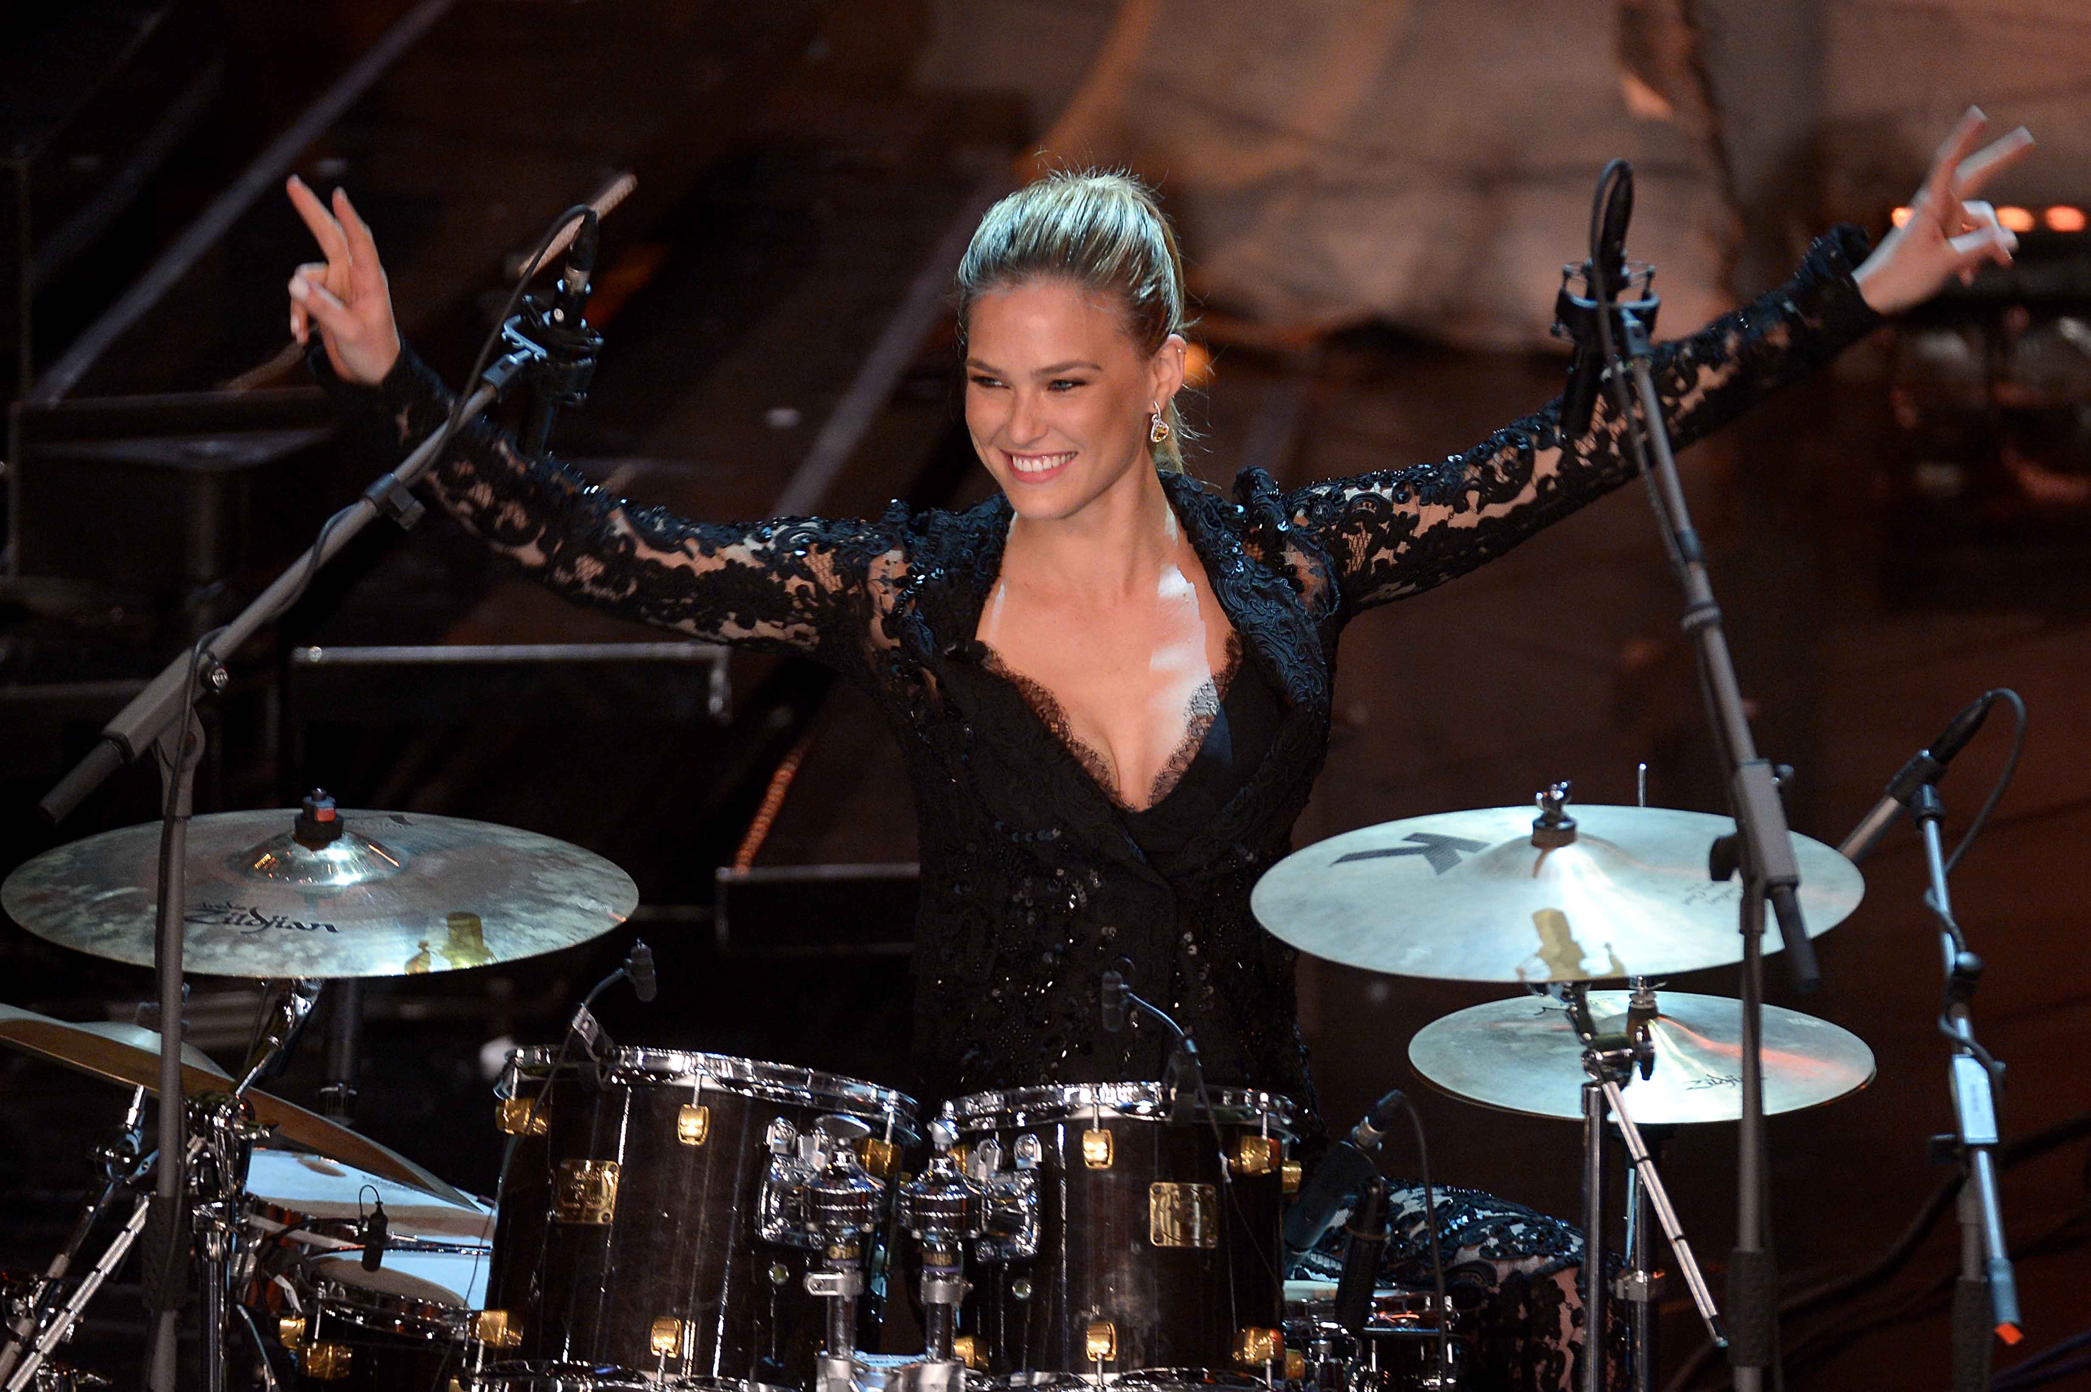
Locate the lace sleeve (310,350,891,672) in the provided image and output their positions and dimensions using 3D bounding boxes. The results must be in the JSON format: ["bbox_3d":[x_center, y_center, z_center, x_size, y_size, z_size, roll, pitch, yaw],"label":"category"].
[{"bbox_3d":[-0.340,-0.148,17.950,0.450,0.240,0.200,2,16,6],"label":"lace sleeve"}]

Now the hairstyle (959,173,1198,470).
[{"bbox_3d":[0.022,-0.290,18.000,0.180,0.220,0.220,7,18,24],"label":"hairstyle"}]

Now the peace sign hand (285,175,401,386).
[{"bbox_3d":[-0.542,-0.320,17.900,0.090,0.180,0.080,-2,19,39],"label":"peace sign hand"}]

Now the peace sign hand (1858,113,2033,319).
[{"bbox_3d":[0.699,-0.372,17.950,0.100,0.180,0.080,19,16,-44],"label":"peace sign hand"}]

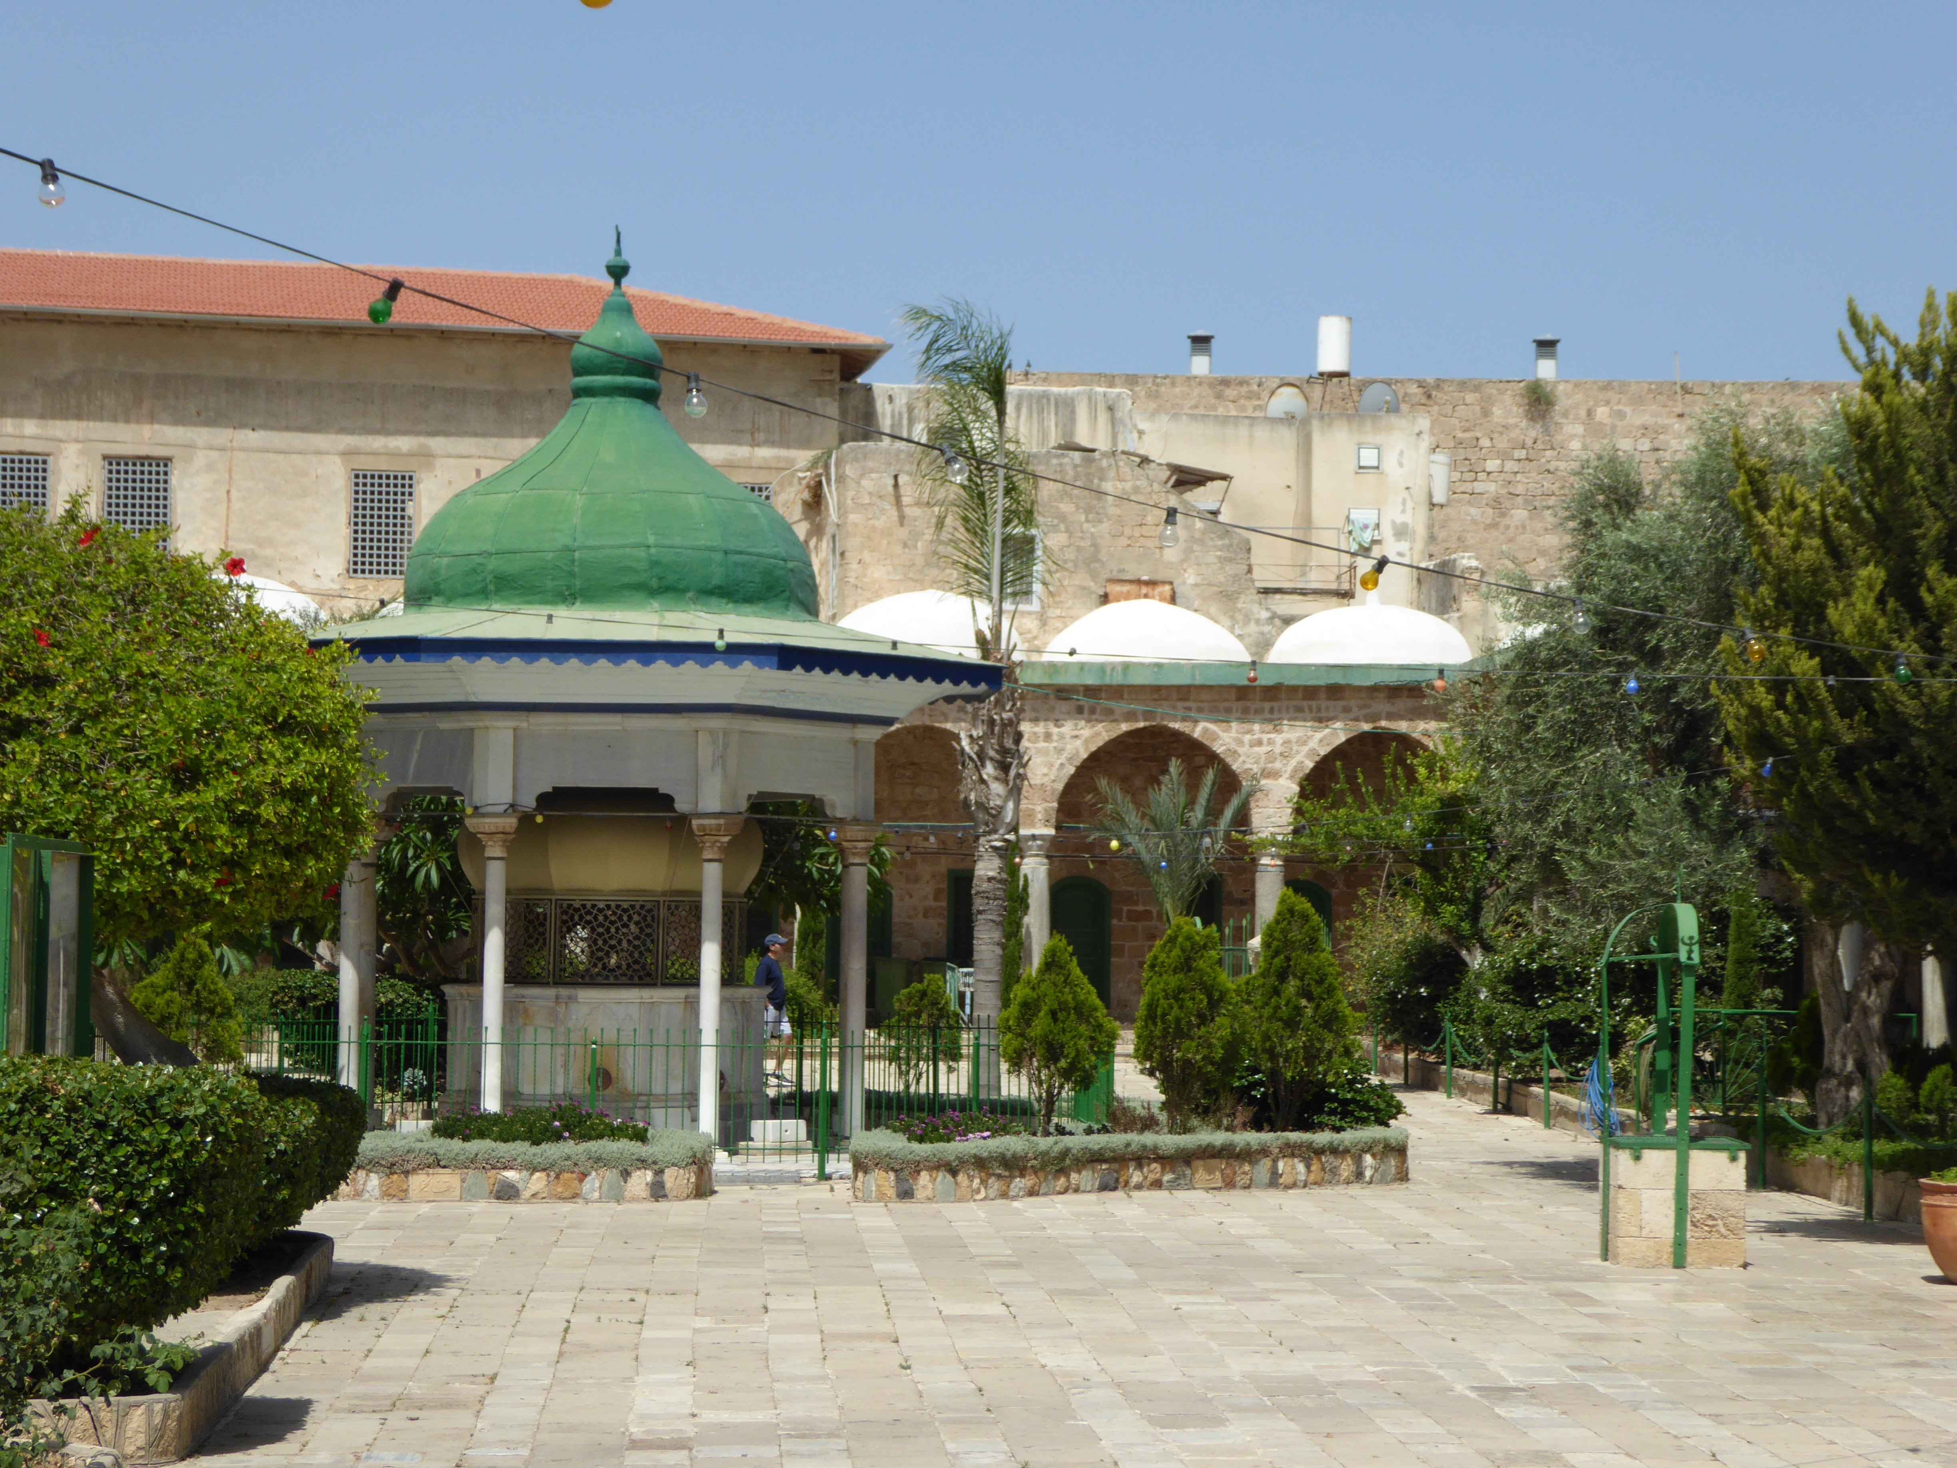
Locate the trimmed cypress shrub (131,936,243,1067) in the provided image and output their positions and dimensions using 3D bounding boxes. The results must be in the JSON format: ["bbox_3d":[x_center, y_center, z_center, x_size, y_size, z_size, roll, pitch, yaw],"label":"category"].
[{"bbox_3d":[-5.623,2.083,29.731,0.806,1.372,0.806,1,-3,-4],"label":"trimmed cypress shrub"}]

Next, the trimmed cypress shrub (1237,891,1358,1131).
[{"bbox_3d":[2.293,2.010,30.240,0.908,1.776,0.908,1,-3,-4],"label":"trimmed cypress shrub"}]

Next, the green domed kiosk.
[{"bbox_3d":[-2.908,-0.455,32.823,6.140,7.044,6.140,1,-3,-4],"label":"green domed kiosk"}]

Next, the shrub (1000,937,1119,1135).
[{"bbox_3d":[0.564,2.107,29.133,0.822,1.392,0.822,1,-3,-4],"label":"shrub"}]

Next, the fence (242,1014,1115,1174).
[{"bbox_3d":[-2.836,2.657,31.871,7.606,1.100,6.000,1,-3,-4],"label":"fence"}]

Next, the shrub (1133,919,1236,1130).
[{"bbox_3d":[1.478,2.080,29.735,0.774,1.540,0.774,1,-3,-4],"label":"shrub"}]

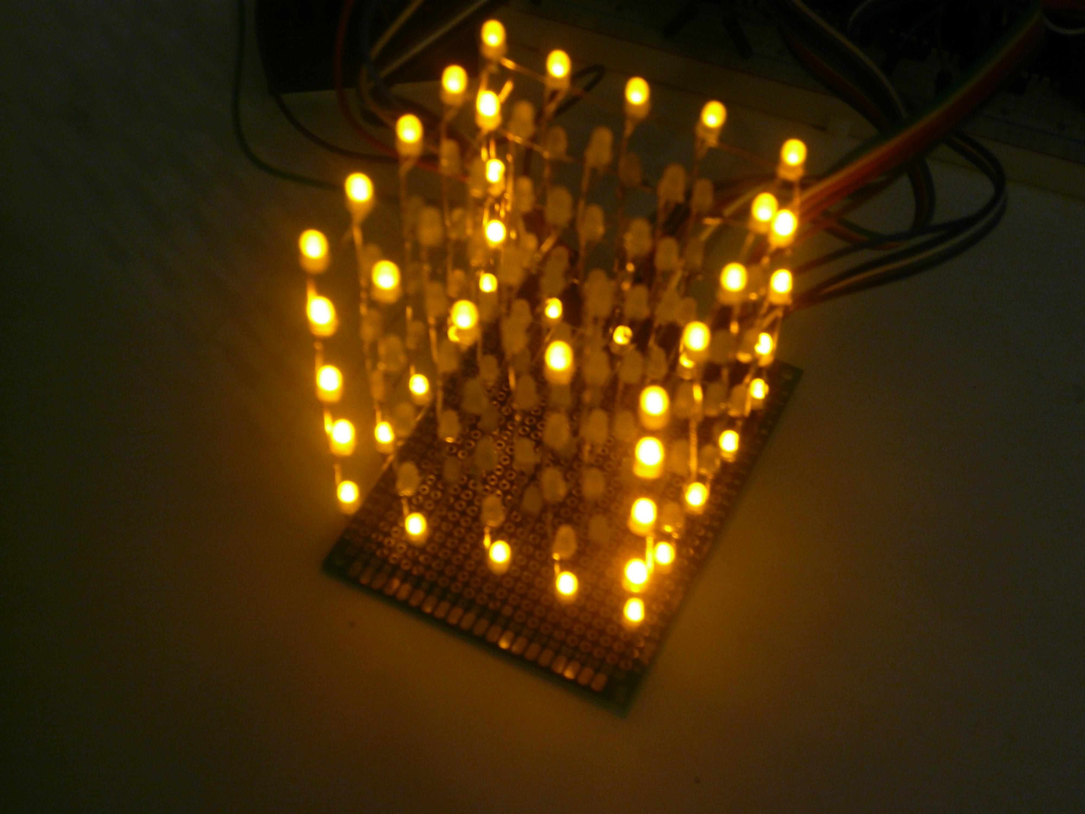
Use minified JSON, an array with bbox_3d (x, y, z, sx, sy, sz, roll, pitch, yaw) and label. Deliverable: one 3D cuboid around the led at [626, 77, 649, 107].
[{"bbox_3d":[0.015,-0.048,0.268,0.004,0.005,0.004,0,55,0],"label":"led"}]

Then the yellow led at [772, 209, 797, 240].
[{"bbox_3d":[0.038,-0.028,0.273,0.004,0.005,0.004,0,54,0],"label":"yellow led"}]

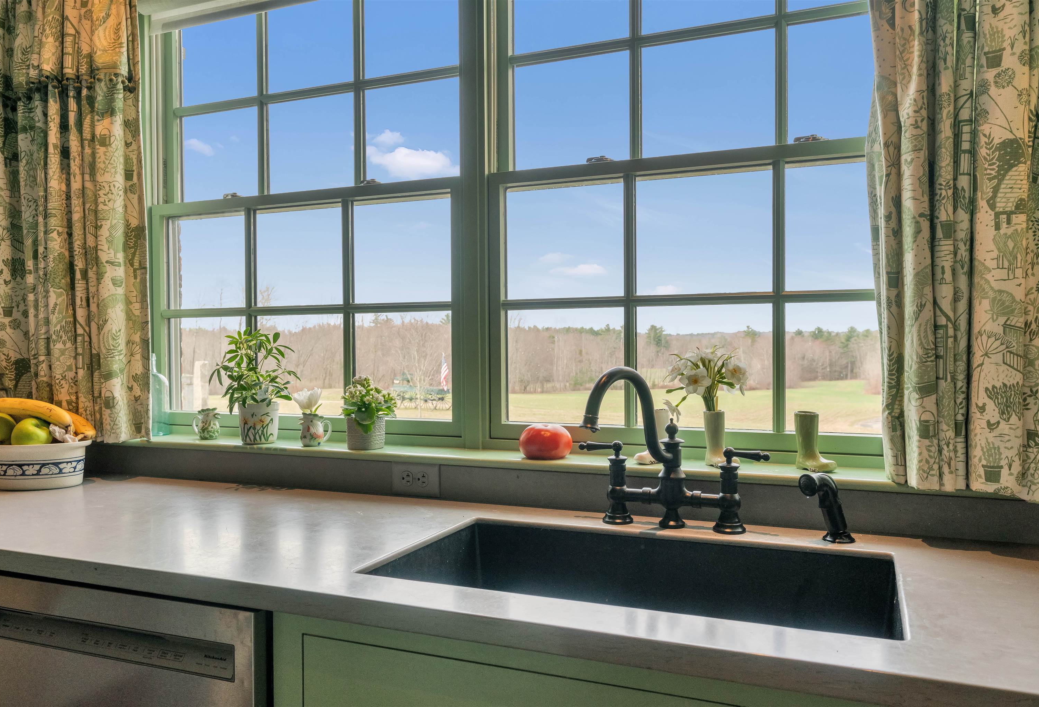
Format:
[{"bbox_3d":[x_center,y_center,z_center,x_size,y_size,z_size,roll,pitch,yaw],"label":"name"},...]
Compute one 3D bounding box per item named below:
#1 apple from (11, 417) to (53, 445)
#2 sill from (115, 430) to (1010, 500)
[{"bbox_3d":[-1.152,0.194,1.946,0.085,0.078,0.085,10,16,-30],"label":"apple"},{"bbox_3d":[-0.114,0.227,1.797,2.100,0.022,0.137,0,1,23],"label":"sill"}]

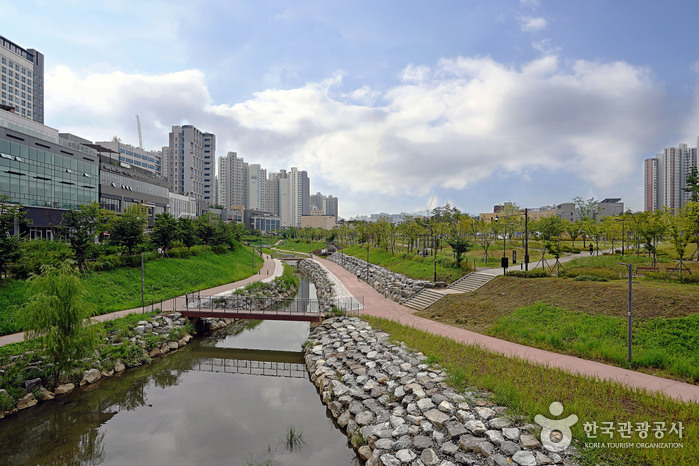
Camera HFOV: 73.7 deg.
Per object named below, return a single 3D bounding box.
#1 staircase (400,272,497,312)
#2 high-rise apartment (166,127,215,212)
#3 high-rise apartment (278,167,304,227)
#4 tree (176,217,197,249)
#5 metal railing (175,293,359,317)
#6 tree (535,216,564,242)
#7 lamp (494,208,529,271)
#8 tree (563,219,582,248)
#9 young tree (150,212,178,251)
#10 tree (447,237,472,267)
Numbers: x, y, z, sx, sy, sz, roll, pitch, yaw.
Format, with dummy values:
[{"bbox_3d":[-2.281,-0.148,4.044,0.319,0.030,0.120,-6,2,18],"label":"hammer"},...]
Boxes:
[{"bbox_3d":[8.870,5.160,41.700,7.200,2.800,3.700,0,0,-17],"label":"staircase"},{"bbox_3d":[-78.000,-24.000,234.000,18.000,54.500,22.000,0,0,-2],"label":"high-rise apartment"},{"bbox_3d":[-74.700,-40.500,600.000,31.000,85.000,25.000,0,0,-12],"label":"high-rise apartment"},{"bbox_3d":[-24.140,0.150,69.000,3.200,5.200,3.200,0,0,0],"label":"tree"},{"bbox_3d":[-6.900,6.100,39.500,16.400,1.150,2.200,0,0,12],"label":"metal railing"},{"bbox_3d":[38.720,-0.390,90.000,5.400,6.100,5.400,0,0,0],"label":"tree"},{"bbox_3d":[16.200,0.690,46.500,3.200,6.200,0.500,0,0,16],"label":"lamp"},{"bbox_3d":[47.900,0.020,100.000,4.100,6.300,4.100,0,0,0],"label":"tree"},{"bbox_3d":[-26.800,0.330,67.400,4.000,6.400,4.000,0,0,0],"label":"young tree"},{"bbox_3d":[12.160,2.160,51.500,2.900,3.600,2.900,0,0,0],"label":"tree"}]

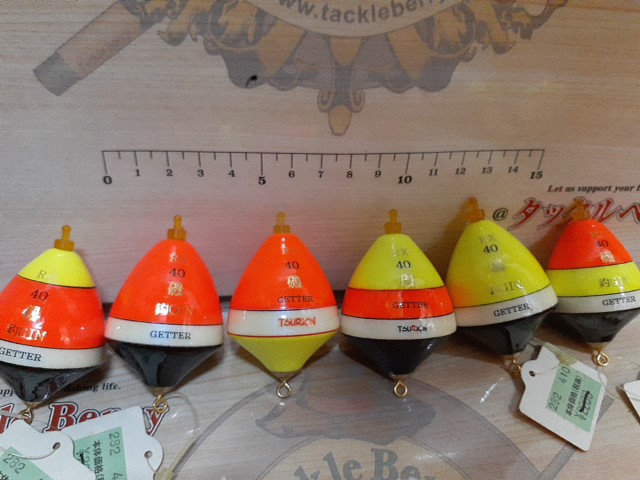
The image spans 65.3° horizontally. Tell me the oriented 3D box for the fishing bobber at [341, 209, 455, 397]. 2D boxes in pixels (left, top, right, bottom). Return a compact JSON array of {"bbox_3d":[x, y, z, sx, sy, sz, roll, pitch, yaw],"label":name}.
[{"bbox_3d":[0.027,0.022,0.174,0.039,0.039,0.066,-2,86,8],"label":"fishing bobber"}]

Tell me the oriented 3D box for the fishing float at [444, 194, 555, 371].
[{"bbox_3d":[0.064,0.017,0.181,0.039,0.039,0.066,-14,86,18],"label":"fishing float"}]

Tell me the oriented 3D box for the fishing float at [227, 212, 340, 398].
[{"bbox_3d":[-0.013,0.022,0.177,0.039,0.039,0.066,-1,85,-4],"label":"fishing float"}]

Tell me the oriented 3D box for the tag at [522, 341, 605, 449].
[{"bbox_3d":[0.085,0.054,0.178,0.028,0.002,0.031,29,50,21],"label":"tag"}]

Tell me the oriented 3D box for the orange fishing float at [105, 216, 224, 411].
[{"bbox_3d":[-0.051,0.024,0.169,0.039,0.039,0.066,6,81,-16],"label":"orange fishing float"}]

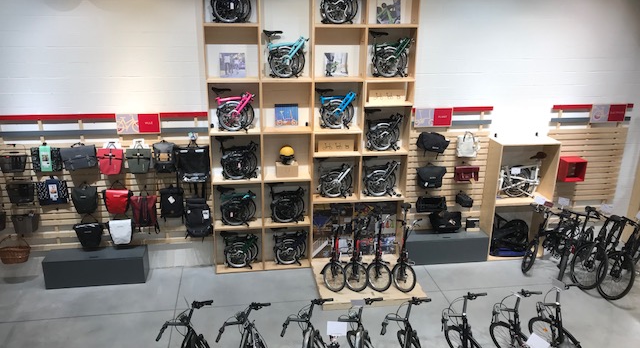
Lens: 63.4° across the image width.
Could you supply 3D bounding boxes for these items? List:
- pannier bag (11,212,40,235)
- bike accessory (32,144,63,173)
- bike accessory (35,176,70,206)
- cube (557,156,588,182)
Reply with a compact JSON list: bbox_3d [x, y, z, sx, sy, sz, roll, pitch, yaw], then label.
[{"bbox_3d":[-4.240,0.714,7.466,0.300,0.270,0.200,-2,20,-8],"label":"pannier bag"},{"bbox_3d":[-3.830,-0.218,7.271,0.385,0.360,0.200,-2,18,-8],"label":"bike accessory"},{"bbox_3d":[-3.807,0.246,7.375,0.380,0.370,0.180,-2,20,-8],"label":"bike accessory"},{"bbox_3d":[3.924,-0.057,8.055,0.330,0.330,0.250,-1,19,-7],"label":"cube"}]

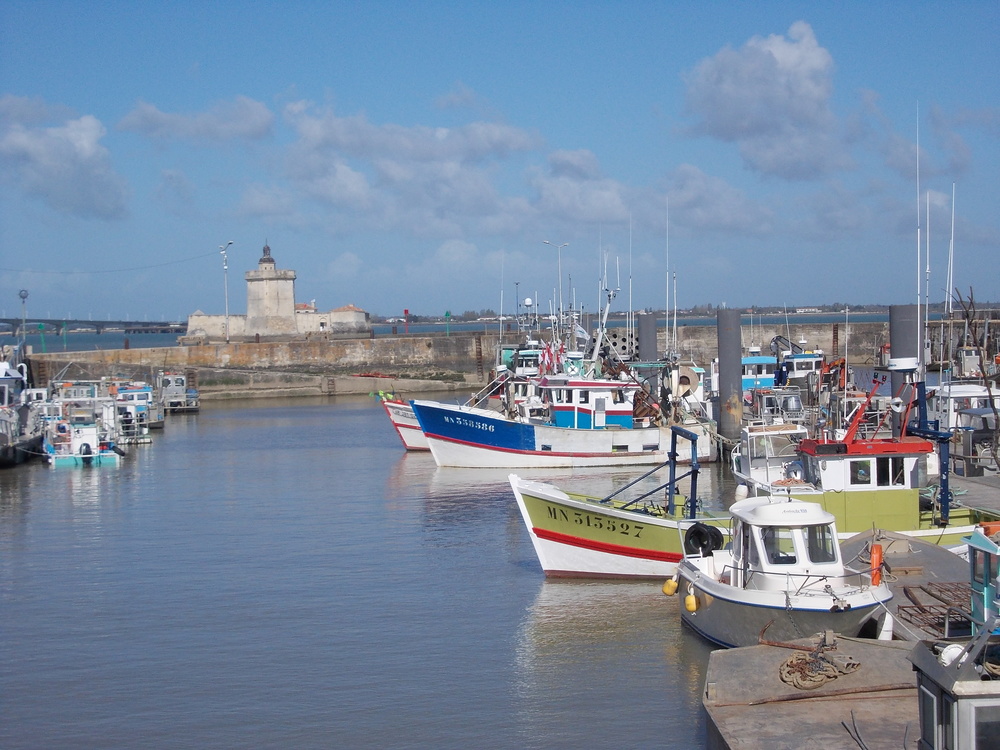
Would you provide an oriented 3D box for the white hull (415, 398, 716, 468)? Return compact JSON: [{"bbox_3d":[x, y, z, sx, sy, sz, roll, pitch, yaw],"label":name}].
[{"bbox_3d":[2.384,2.027,75.800,11.200,2.550,3.900,-1,2,3],"label":"white hull"}]

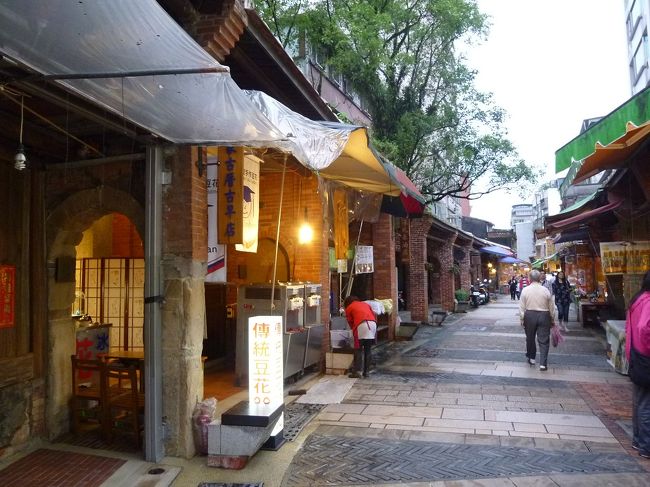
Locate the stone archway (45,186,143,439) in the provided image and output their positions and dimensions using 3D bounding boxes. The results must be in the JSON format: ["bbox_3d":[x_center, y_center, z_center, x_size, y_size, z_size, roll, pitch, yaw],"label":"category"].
[{"bbox_3d":[-1.960,0.694,4.566,1.550,2.420,0.320,-3,-4,18],"label":"stone archway"}]

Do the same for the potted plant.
[{"bbox_3d":[5.997,2.461,20.468,0.680,1.000,0.680,-3,-4,20],"label":"potted plant"}]

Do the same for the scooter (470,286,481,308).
[{"bbox_3d":[7.209,2.453,22.464,0.650,1.120,1.750,-3,-4,20],"label":"scooter"}]

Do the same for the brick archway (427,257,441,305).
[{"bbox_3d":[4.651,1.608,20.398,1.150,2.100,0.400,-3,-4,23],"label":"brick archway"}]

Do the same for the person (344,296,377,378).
[{"bbox_3d":[0.527,1.496,7.559,0.620,1.250,0.450,-5,-6,44],"label":"person"}]

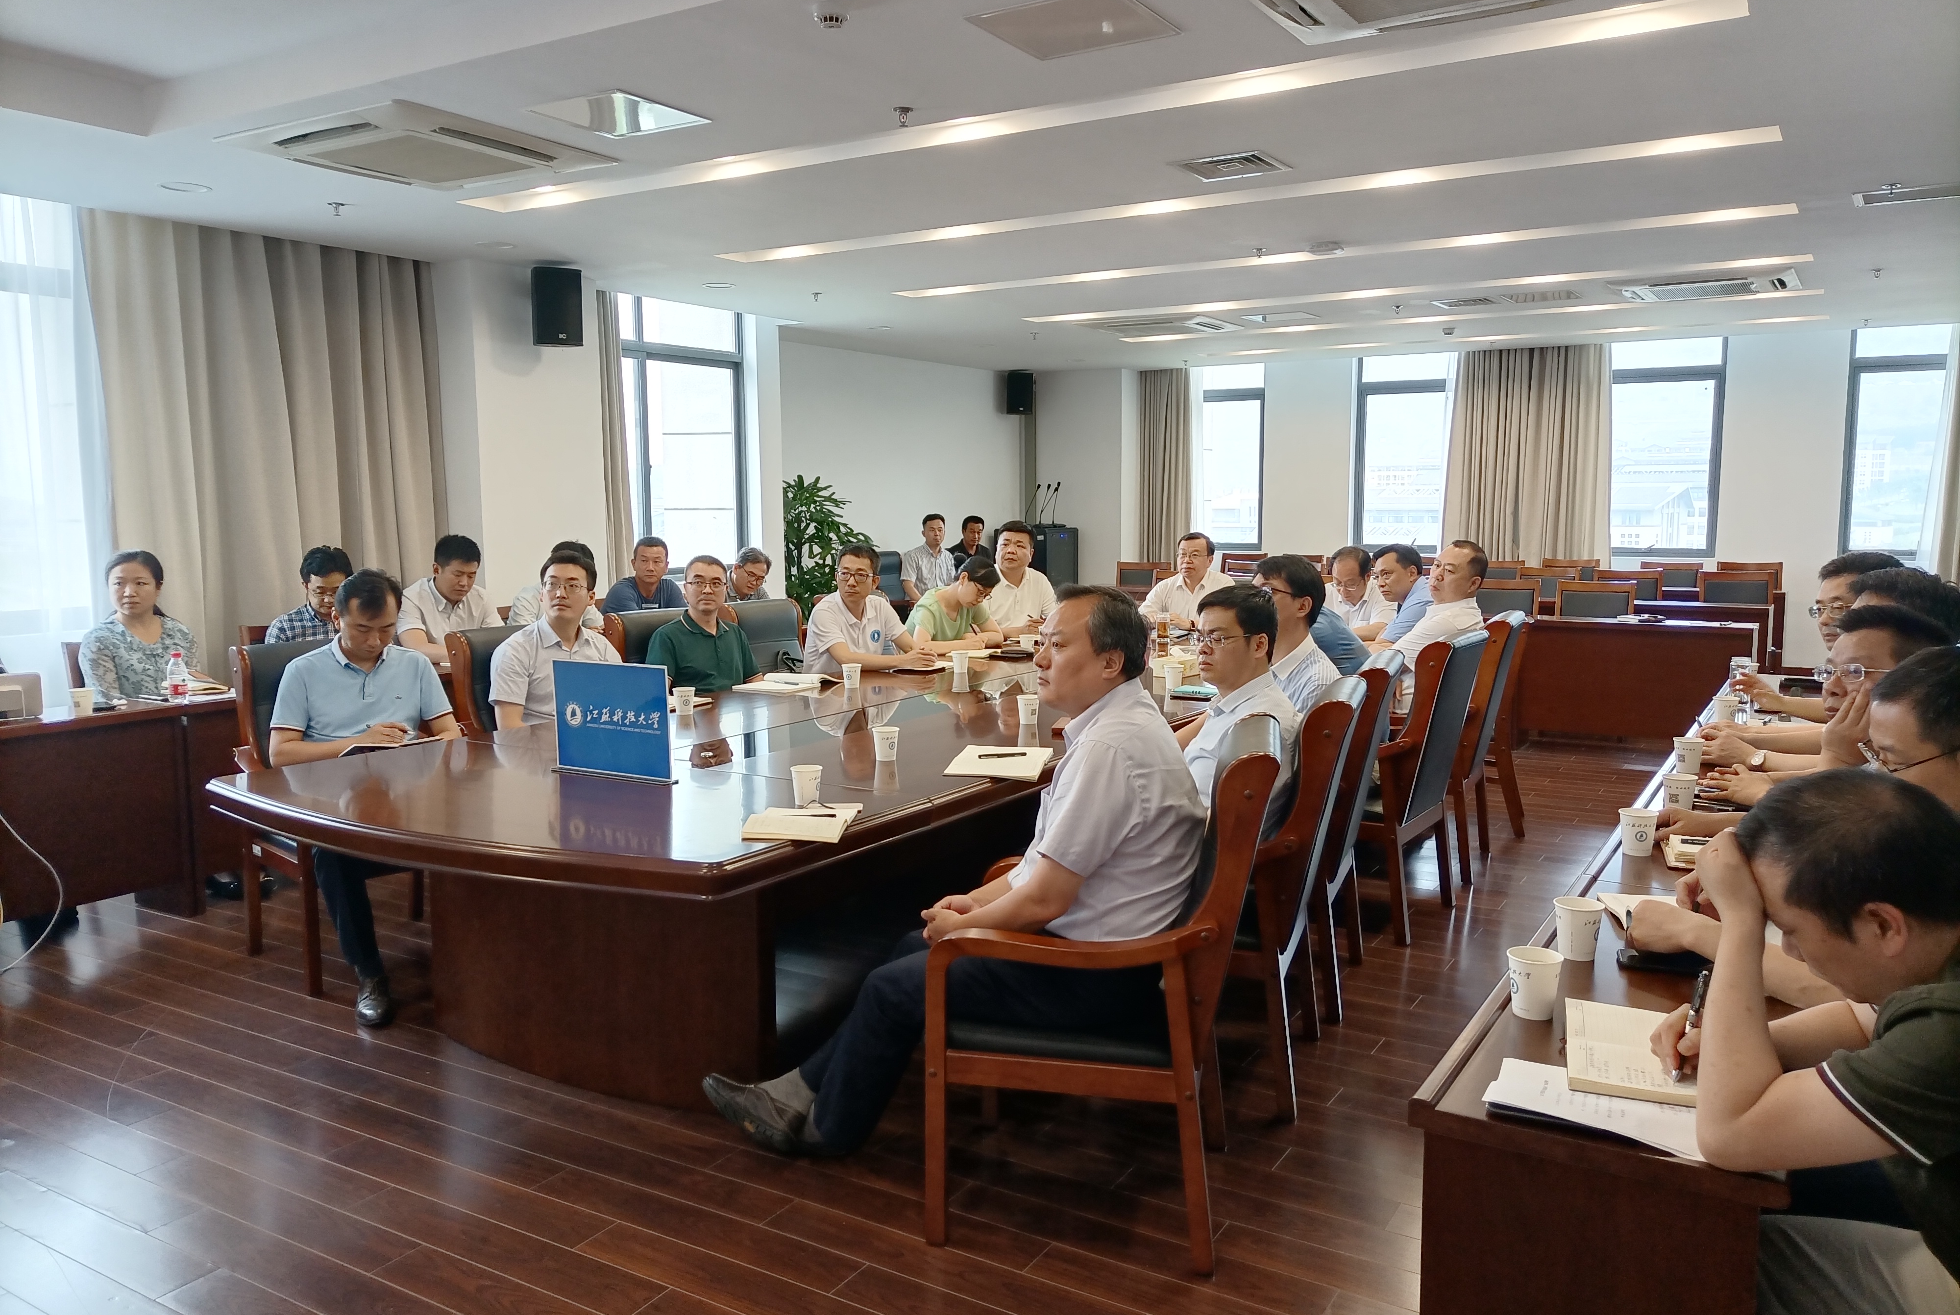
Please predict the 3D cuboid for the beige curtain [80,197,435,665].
[{"bbox_3d":[-3.401,-0.670,7.215,0.200,2.700,1.750,4,7,32],"label":"beige curtain"}]

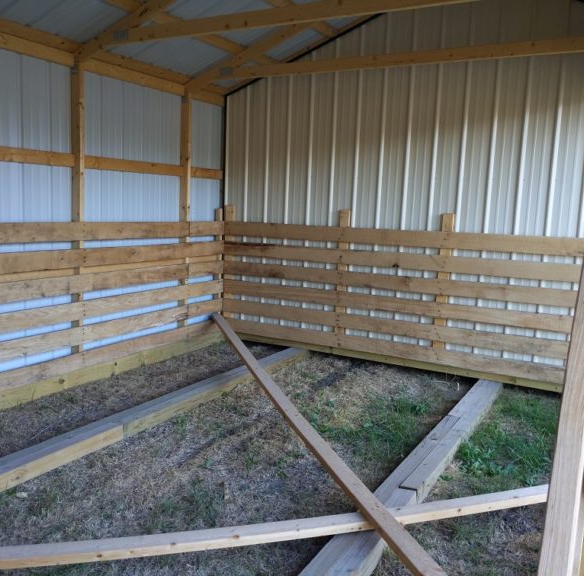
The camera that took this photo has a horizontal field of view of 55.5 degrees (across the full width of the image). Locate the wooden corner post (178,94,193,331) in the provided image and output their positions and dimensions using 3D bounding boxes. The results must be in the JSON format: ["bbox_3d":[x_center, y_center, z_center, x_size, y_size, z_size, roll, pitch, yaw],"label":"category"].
[{"bbox_3d":[-1.020,-0.655,5.310,0.089,2.309,0.042,7,9,31],"label":"wooden corner post"}]

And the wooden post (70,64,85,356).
[{"bbox_3d":[-1.671,-0.551,4.330,0.089,2.314,0.042,7,9,31],"label":"wooden post"}]

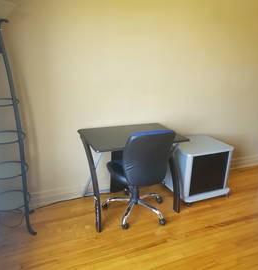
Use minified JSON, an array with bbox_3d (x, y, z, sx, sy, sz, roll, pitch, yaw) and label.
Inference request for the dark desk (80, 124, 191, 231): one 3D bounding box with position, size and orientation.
[{"bbox_3d":[0.018,0.362,2.620,0.885,0.746,0.600,-6,19,-25],"label":"dark desk"}]

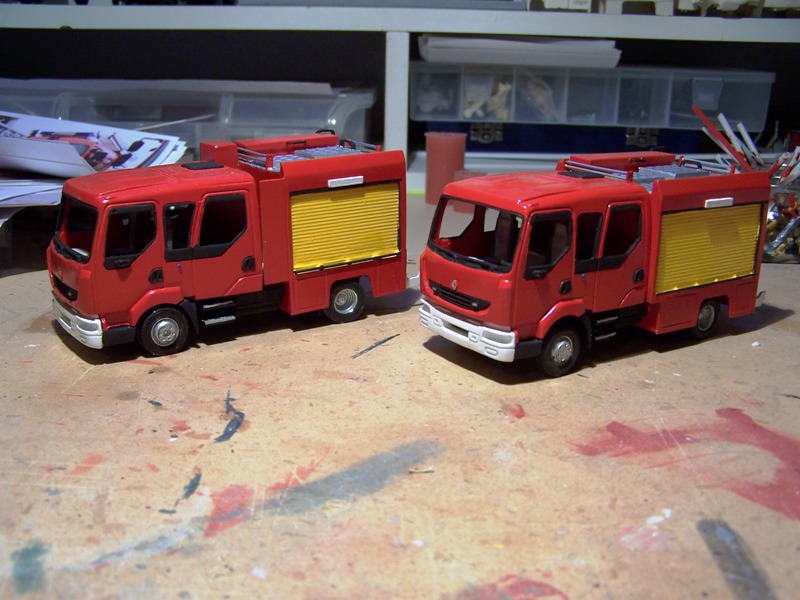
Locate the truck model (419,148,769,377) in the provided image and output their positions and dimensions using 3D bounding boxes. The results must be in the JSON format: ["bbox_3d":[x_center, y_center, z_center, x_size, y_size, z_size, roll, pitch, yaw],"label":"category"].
[{"bbox_3d":[0.076,-0.020,0.344,0.135,0.070,0.059,-9,19,-31],"label":"truck model"}]

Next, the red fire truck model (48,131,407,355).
[{"bbox_3d":[-0.068,-0.027,0.355,0.137,0.074,0.059,-10,20,-34],"label":"red fire truck model"}]

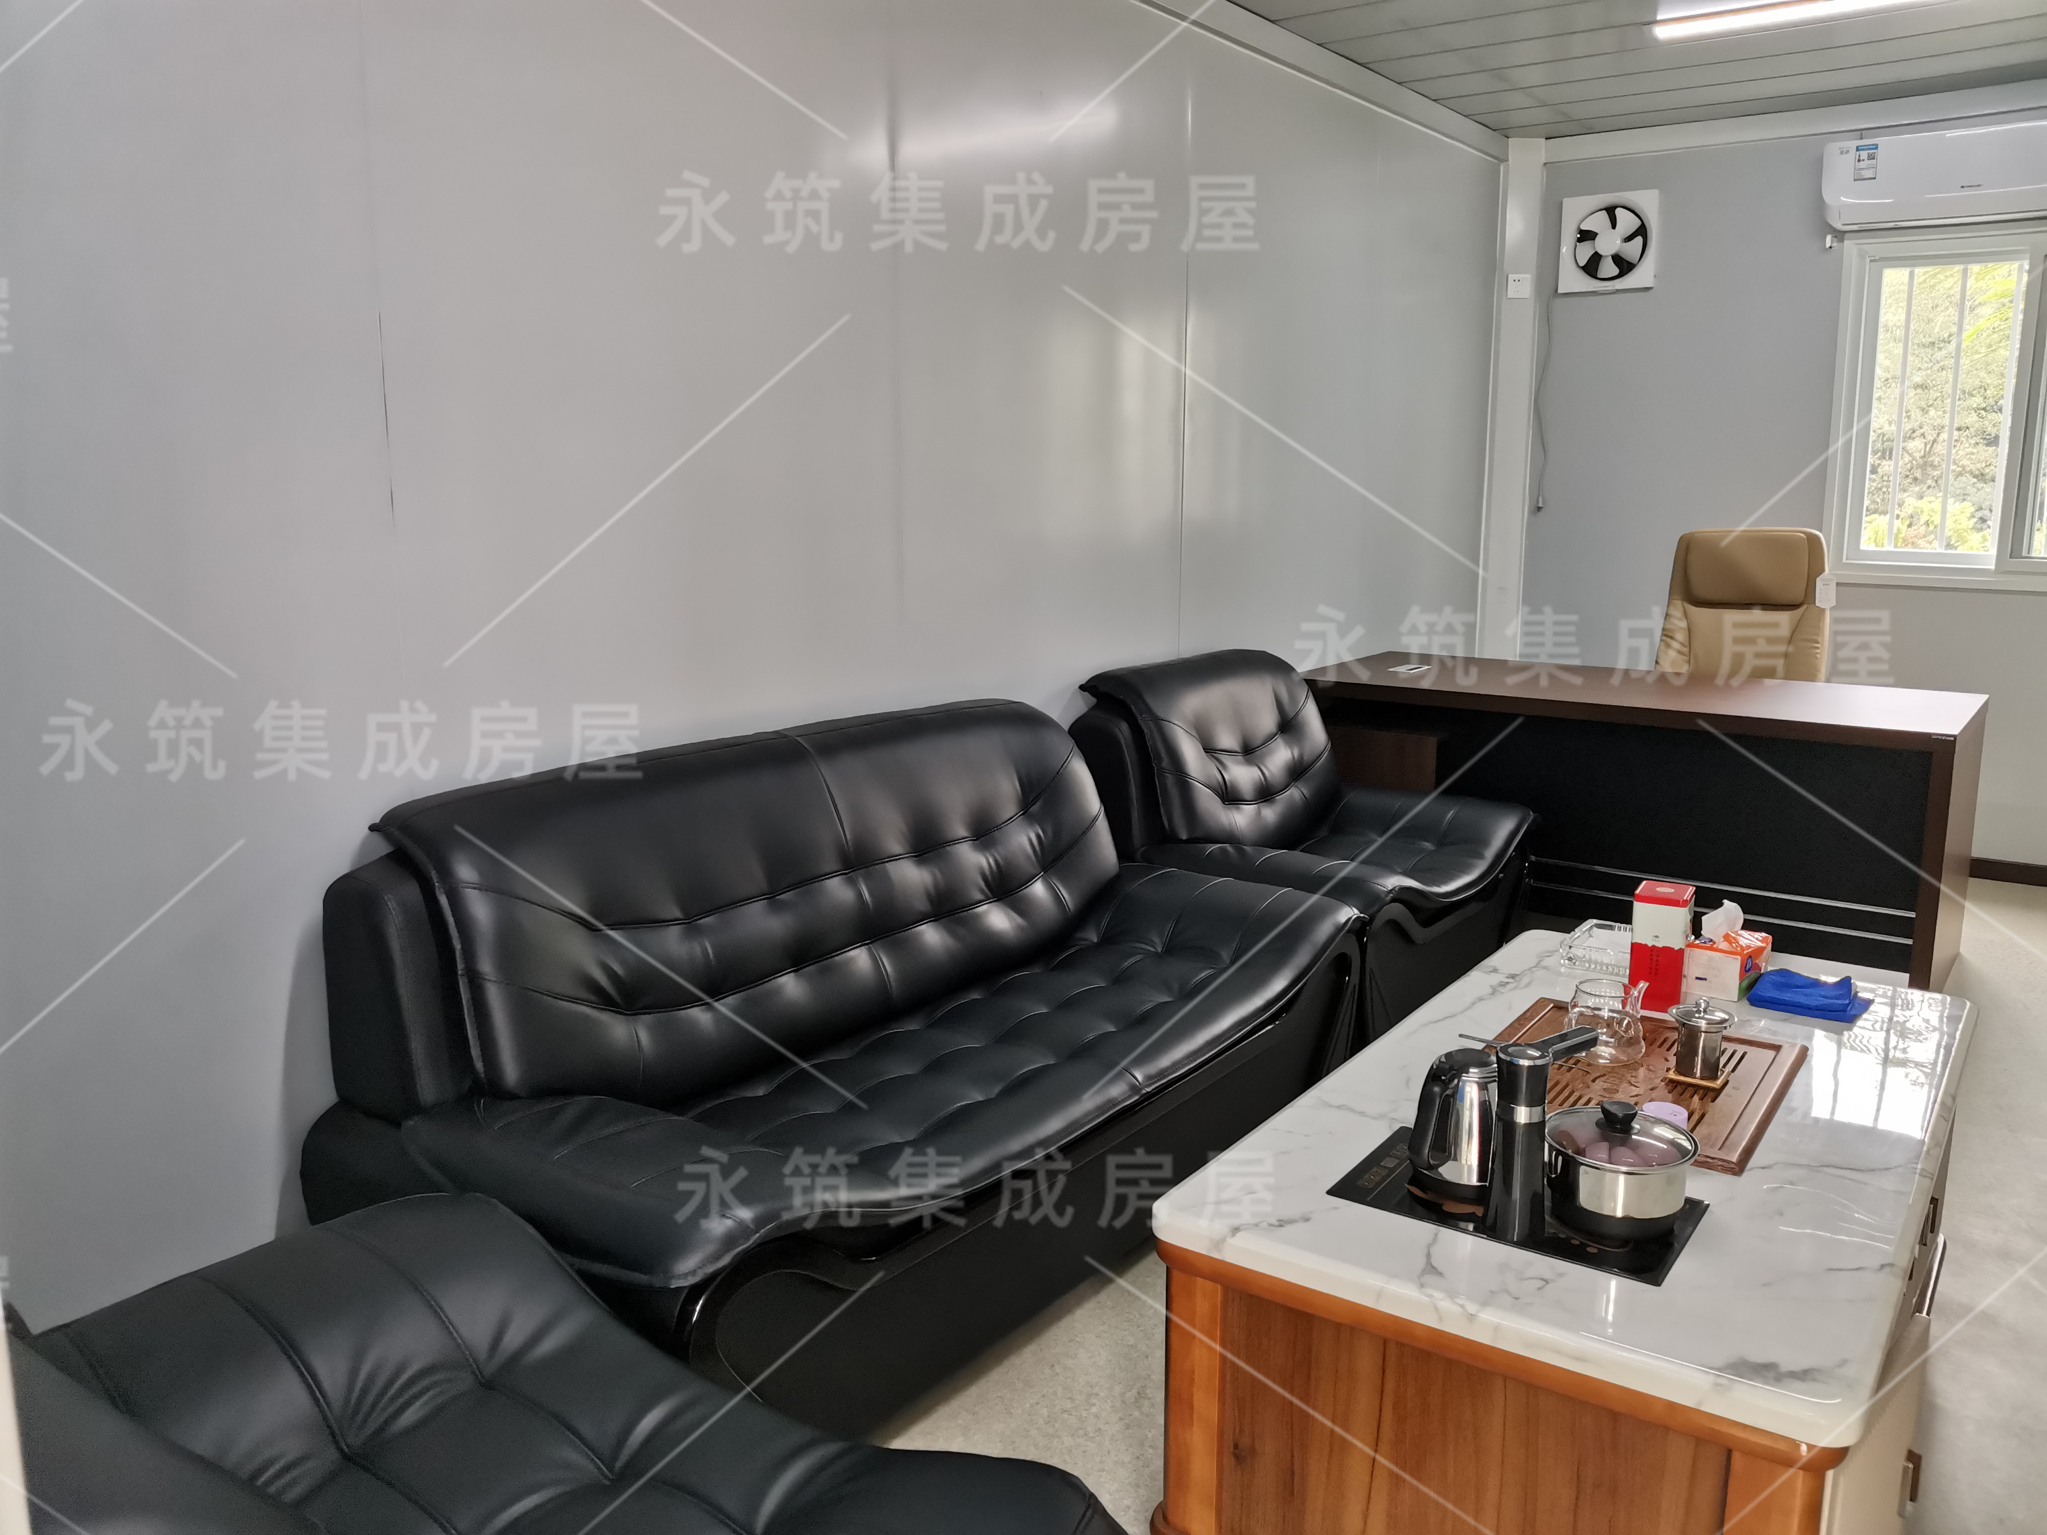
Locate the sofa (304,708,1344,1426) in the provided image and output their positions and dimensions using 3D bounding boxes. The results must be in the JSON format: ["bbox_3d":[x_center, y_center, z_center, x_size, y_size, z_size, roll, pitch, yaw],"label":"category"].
[{"bbox_3d":[-0.154,0.425,2.825,0.800,0.900,1.990,8,14,35],"label":"sofa"}]

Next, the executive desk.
[{"bbox_3d":[1.776,0.131,4.634,1.795,0.760,0.810,8,14,35],"label":"executive desk"}]

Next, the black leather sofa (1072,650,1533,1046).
[{"bbox_3d":[0.782,0.175,4.092,0.800,0.890,1.130,8,14,35],"label":"black leather sofa"}]

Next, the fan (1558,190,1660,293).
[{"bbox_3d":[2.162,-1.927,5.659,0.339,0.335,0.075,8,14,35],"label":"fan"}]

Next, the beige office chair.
[{"bbox_3d":[2.384,-0.183,5.103,0.660,1.190,0.680,4,12,23],"label":"beige office chair"}]

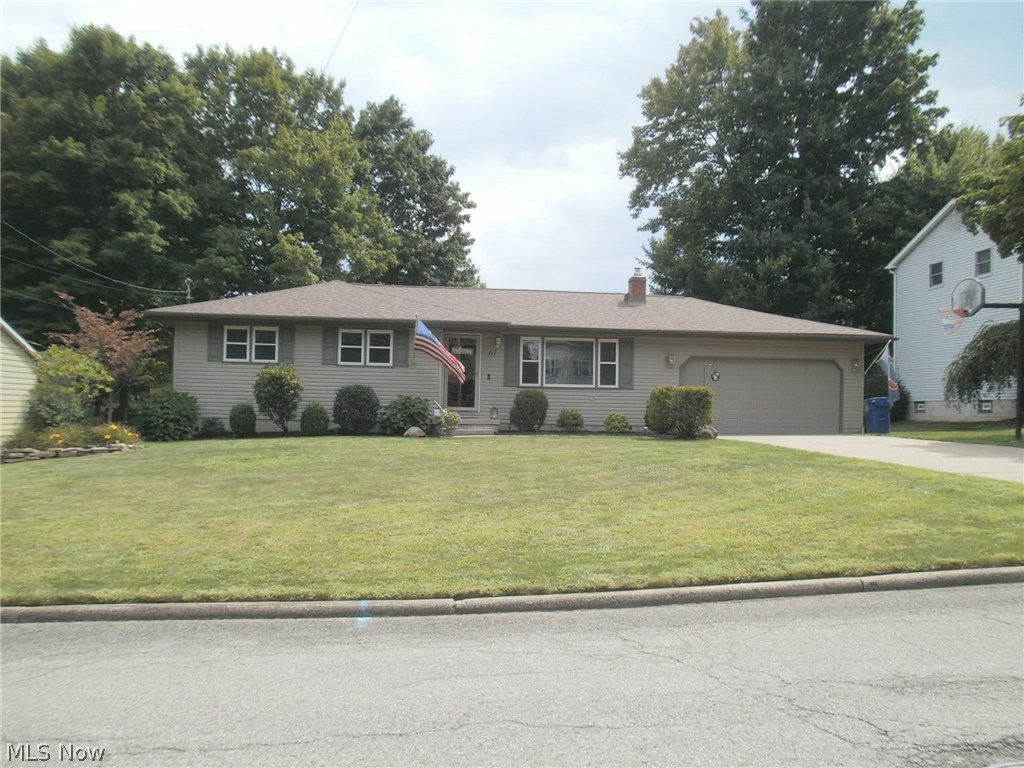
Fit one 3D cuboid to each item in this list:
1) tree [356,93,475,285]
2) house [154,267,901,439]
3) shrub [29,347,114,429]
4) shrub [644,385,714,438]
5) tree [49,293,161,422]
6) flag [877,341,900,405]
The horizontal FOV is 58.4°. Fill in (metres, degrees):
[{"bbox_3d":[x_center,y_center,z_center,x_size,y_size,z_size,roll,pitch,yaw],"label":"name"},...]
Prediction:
[{"bbox_3d":[-5.593,-6.145,46.000,8.000,16.300,8.000,1,-2,-6],"label":"tree"},{"bbox_3d":[0.275,-1.010,29.200,20.400,5.000,9.300,1,-2,-6],"label":"house"},{"bbox_3d":[-10.037,0.147,20.800,1.900,2.000,1.800,1,-2,-6],"label":"shrub"},{"bbox_3d":[4.384,0.720,24.000,1.750,1.380,1.300,1,-2,-6],"label":"shrub"},{"bbox_3d":[-10.088,-0.507,22.700,2.750,3.450,2.700,1,-2,-6],"label":"tree"},{"bbox_3d":[10.921,-0.305,26.600,0.660,1.720,0.400,1,-2,-6],"label":"flag"}]

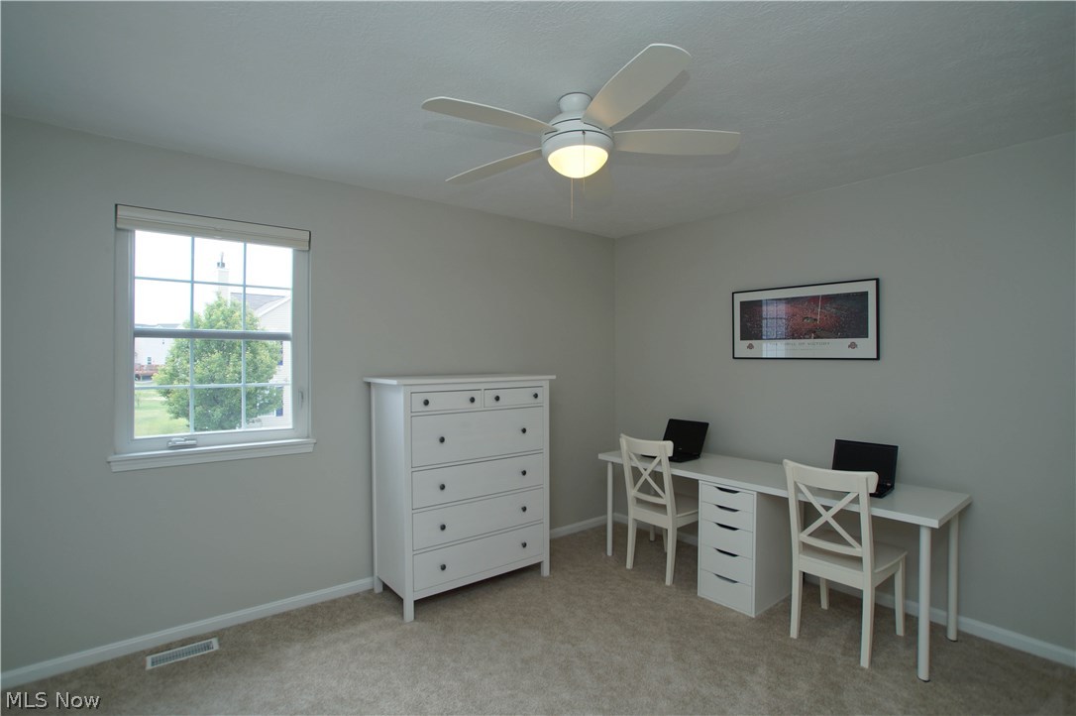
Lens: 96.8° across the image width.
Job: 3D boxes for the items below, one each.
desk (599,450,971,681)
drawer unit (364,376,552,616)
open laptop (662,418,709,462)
[{"bbox_3d":[1.328,1.080,3.012,0.610,0.737,2.000,0,-1,-39],"label":"desk"},{"bbox_3d":[-0.469,0.793,3.105,1.105,1.320,0.502,0,-1,-38],"label":"drawer unit"},{"bbox_3d":[1.006,0.600,3.505,0.365,0.235,0.330,0,-1,-41],"label":"open laptop"}]

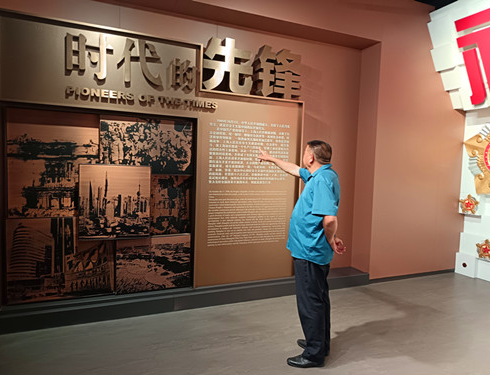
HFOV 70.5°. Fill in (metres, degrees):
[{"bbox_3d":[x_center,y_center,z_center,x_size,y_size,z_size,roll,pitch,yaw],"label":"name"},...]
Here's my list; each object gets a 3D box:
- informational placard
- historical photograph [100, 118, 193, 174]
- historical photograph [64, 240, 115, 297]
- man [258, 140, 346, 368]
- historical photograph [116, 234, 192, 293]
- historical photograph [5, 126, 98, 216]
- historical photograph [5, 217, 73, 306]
[{"bbox_3d":[0.052,0.061,3.973,1.246,2.054,0.070,0,3,-23],"label":"informational placard"},{"bbox_3d":[-0.983,-0.415,3.531,0.909,0.565,0.050,0,3,-23],"label":"historical photograph"},{"bbox_3d":[-1.518,0.788,3.410,0.448,0.559,0.050,0,3,-23],"label":"historical photograph"},{"bbox_3d":[0.470,0.488,2.783,0.700,1.700,0.560,3,4,24],"label":"man"},{"bbox_3d":[-0.949,0.796,3.650,0.768,0.587,0.050,0,3,-23],"label":"historical photograph"},{"bbox_3d":[-1.771,-0.152,3.240,0.747,0.870,0.050,0,3,-23],"label":"historical photograph"},{"bbox_3d":[-1.890,0.673,3.246,0.555,0.786,0.050,0,3,-23],"label":"historical photograph"}]

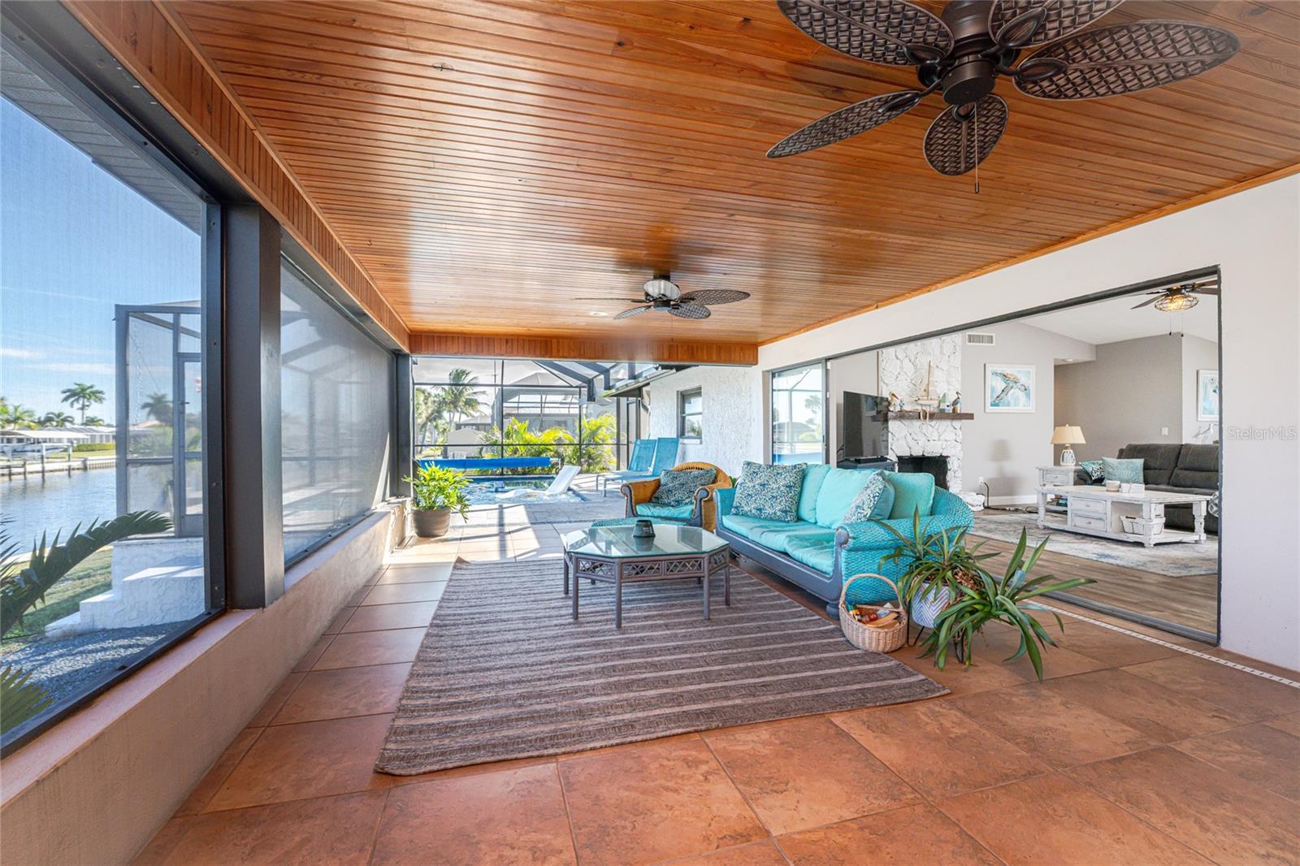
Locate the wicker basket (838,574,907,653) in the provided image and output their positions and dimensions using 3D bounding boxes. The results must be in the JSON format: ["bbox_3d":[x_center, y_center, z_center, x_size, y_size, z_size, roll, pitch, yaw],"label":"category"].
[{"bbox_3d":[1.205,0.948,2.760,0.360,0.365,0.320,0,0,20],"label":"wicker basket"}]

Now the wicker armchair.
[{"bbox_3d":[0.326,0.740,5.791,0.950,0.780,0.900,0,0,24],"label":"wicker armchair"}]

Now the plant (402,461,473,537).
[{"bbox_3d":[-2.360,0.730,5.600,0.760,0.800,0.740,0,0,0],"label":"plant"}]

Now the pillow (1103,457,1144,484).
[{"bbox_3d":[6.140,0.475,6.600,0.140,0.330,0.440,22,-9,-24],"label":"pillow"}]

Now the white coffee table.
[{"bbox_3d":[5.170,0.895,5.580,0.820,0.470,1.160,0,0,-17],"label":"white coffee table"}]

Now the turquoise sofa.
[{"bbox_3d":[1.333,0.710,4.204,0.980,0.840,2.150,0,0,-14],"label":"turquoise sofa"}]

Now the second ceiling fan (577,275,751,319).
[{"bbox_3d":[0.090,-1.090,3.980,1.360,0.300,1.360,0,0,0],"label":"second ceiling fan"}]

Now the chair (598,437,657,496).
[{"bbox_3d":[-0.400,0.640,10.400,0.640,0.980,1.650,0,0,26],"label":"chair"}]

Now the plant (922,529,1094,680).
[{"bbox_3d":[1.750,0.795,2.520,0.780,0.670,0.680,0,0,-14],"label":"plant"}]

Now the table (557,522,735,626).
[{"bbox_3d":[-0.065,0.925,3.440,0.960,0.410,0.960,0,0,-14],"label":"table"}]

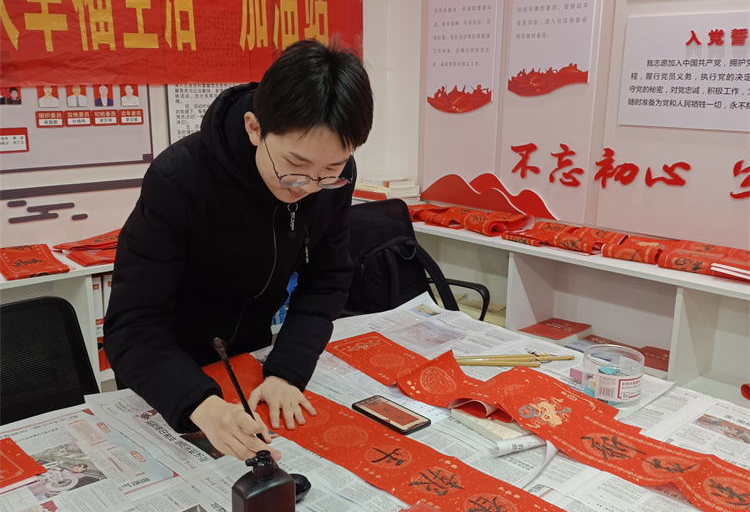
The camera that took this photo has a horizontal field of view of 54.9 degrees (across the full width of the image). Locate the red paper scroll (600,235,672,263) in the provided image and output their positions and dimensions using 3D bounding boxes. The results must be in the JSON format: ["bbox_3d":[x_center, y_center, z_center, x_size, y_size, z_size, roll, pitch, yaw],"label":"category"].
[{"bbox_3d":[0.947,-0.026,2.555,0.190,0.053,0.240,13,18,42],"label":"red paper scroll"}]

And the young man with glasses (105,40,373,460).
[{"bbox_3d":[-0.379,0.291,1.628,0.830,1.465,0.520,13,18,42],"label":"young man with glasses"}]

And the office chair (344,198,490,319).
[{"bbox_3d":[0.098,0.325,2.615,0.590,0.950,0.580,11,17,37],"label":"office chair"}]

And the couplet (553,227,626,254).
[{"bbox_3d":[0.798,-0.062,2.692,0.200,0.056,0.240,13,18,42],"label":"couplet"}]

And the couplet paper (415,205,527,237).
[{"bbox_3d":[0.402,-0.165,3.067,0.440,0.071,0.265,13,18,42],"label":"couplet paper"}]

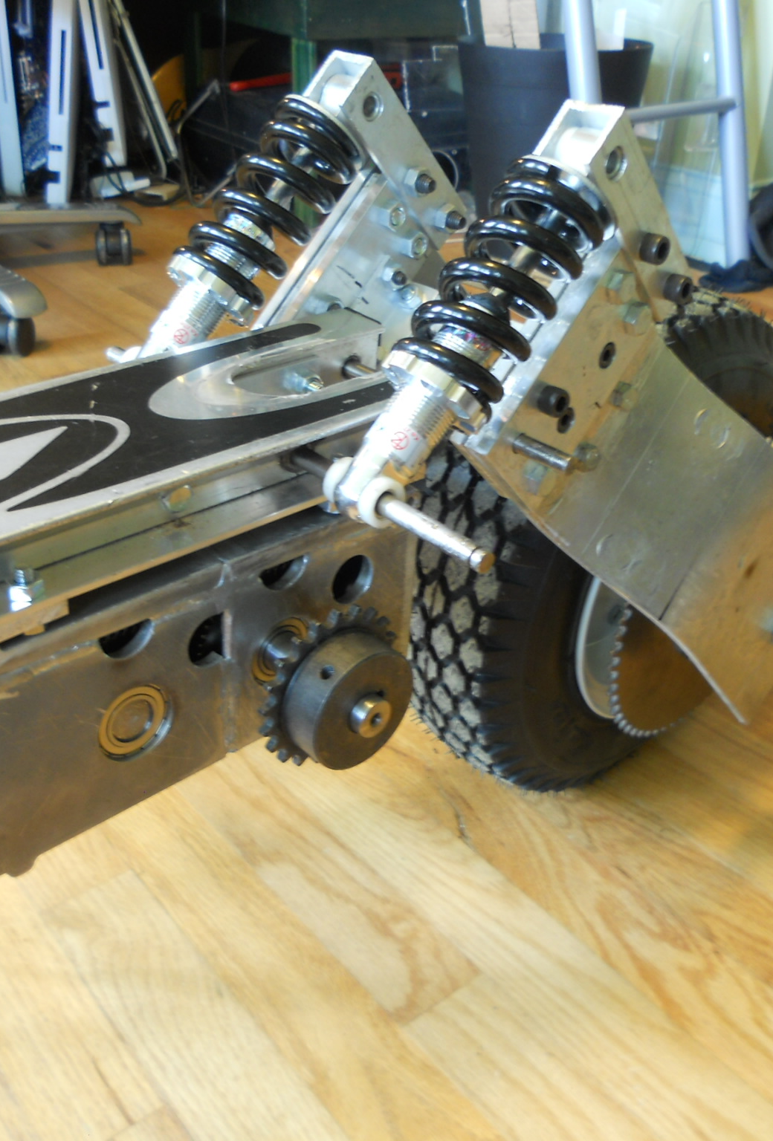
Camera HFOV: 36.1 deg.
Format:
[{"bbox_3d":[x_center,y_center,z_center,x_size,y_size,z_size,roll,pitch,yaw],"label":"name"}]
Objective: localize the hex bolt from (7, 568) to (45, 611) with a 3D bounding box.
[{"bbox_3d":[-0.109,0.003,0.359,0.011,0.015,0.011,-25,40,-38],"label":"hex bolt"}]

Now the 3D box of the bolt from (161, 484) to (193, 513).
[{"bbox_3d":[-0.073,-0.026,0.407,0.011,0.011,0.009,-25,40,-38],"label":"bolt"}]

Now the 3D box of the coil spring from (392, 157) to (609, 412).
[{"bbox_3d":[0.045,-0.109,0.462,0.047,0.087,0.047,29,-5,37],"label":"coil spring"}]

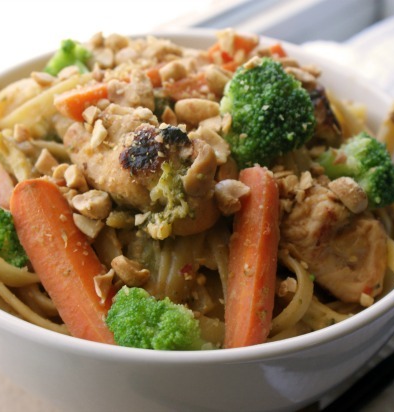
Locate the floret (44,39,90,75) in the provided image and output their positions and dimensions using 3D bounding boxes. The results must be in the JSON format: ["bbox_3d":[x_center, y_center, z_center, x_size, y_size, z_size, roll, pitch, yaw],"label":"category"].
[{"bbox_3d":[-0.045,-0.051,0.359,0.017,0.015,0.015,1,39,0],"label":"floret"}]

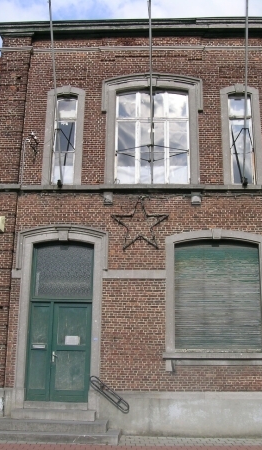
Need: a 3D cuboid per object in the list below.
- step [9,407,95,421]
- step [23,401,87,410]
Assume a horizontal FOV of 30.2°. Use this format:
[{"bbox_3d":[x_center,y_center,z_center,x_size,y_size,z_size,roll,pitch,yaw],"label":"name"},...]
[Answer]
[{"bbox_3d":[-1.678,4.156,10.627,1.840,0.182,0.370,0,-14,3],"label":"step"},{"bbox_3d":[-1.659,4.032,10.854,1.425,0.160,0.260,0,-15,3],"label":"step"}]

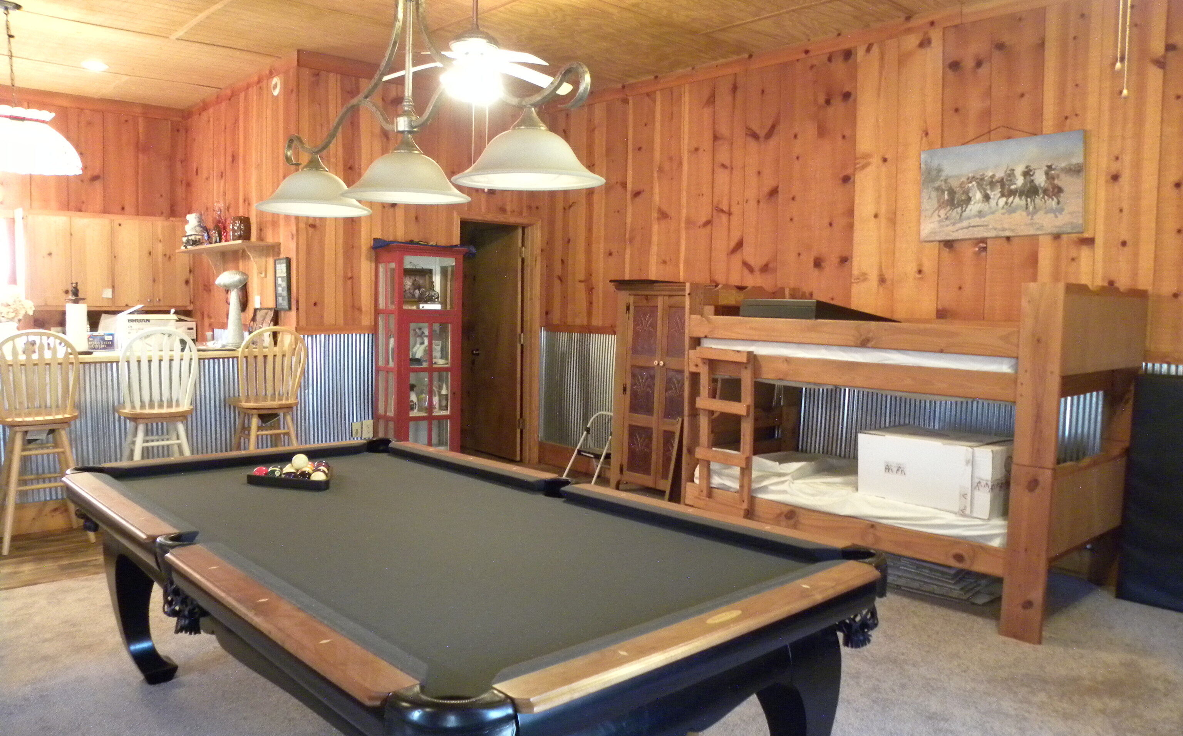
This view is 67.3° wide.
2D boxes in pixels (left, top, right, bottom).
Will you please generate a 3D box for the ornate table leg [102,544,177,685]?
[{"bbox_3d":[-1.623,0.861,3.178,0.232,0.576,0.202,-2,5,-43],"label":"ornate table leg"}]

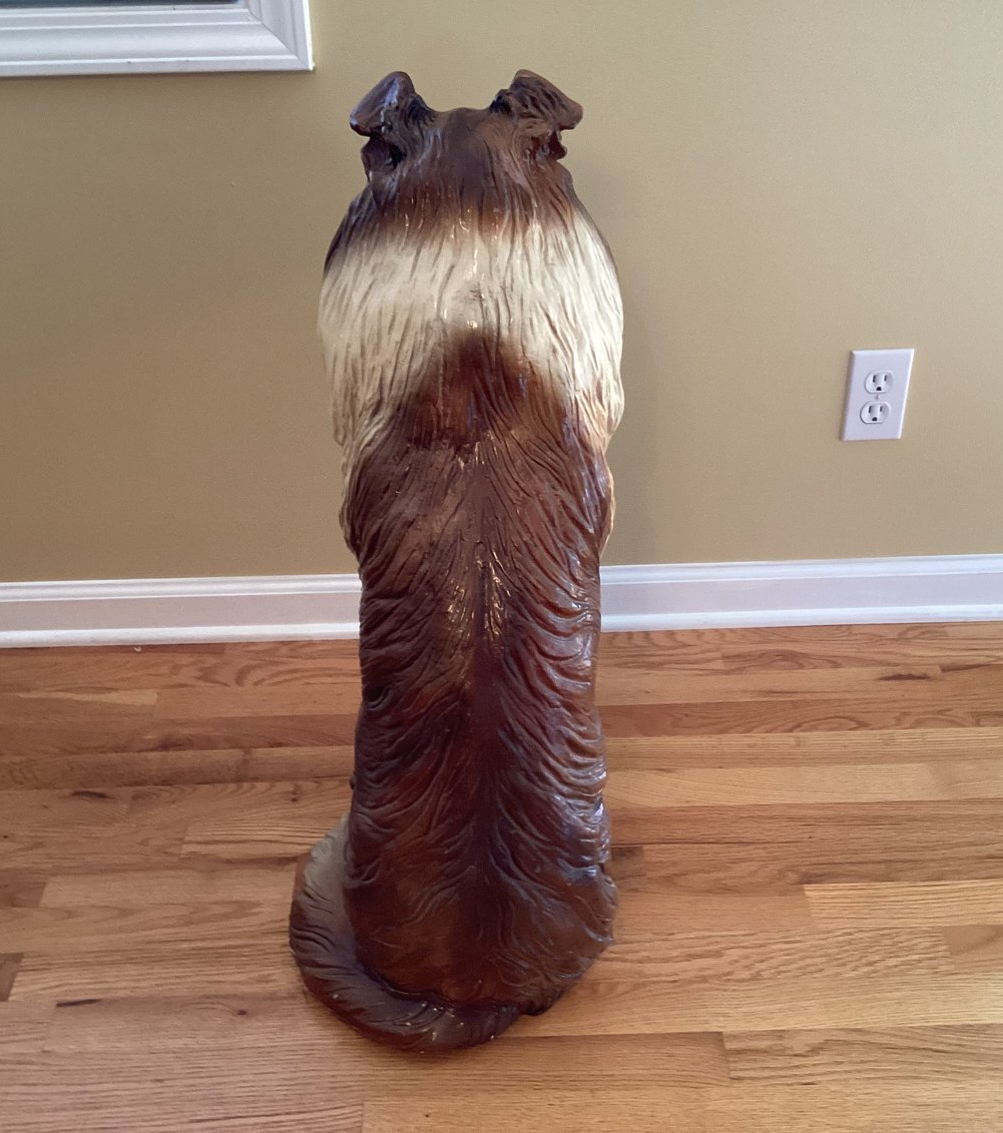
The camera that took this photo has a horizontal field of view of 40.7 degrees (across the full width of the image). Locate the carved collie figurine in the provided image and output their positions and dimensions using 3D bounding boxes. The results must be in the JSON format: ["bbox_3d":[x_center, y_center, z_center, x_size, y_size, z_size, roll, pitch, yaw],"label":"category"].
[{"bbox_3d":[-0.057,-0.014,1.161,0.300,0.785,0.465,-4,34,-4],"label":"carved collie figurine"}]

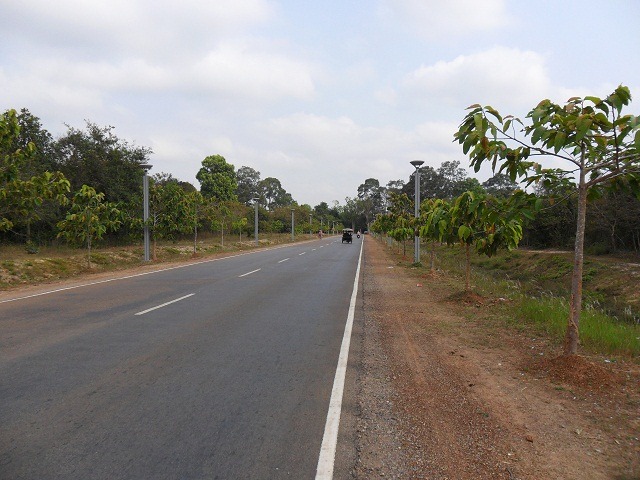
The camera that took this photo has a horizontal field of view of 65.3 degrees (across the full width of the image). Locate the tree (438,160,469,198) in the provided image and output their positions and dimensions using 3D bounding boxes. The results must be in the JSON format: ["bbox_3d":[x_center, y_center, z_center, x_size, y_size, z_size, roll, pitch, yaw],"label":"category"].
[{"bbox_3d":[28.774,-8.729,108.000,6.600,16.941,6.600,0,1,0],"label":"tree"}]

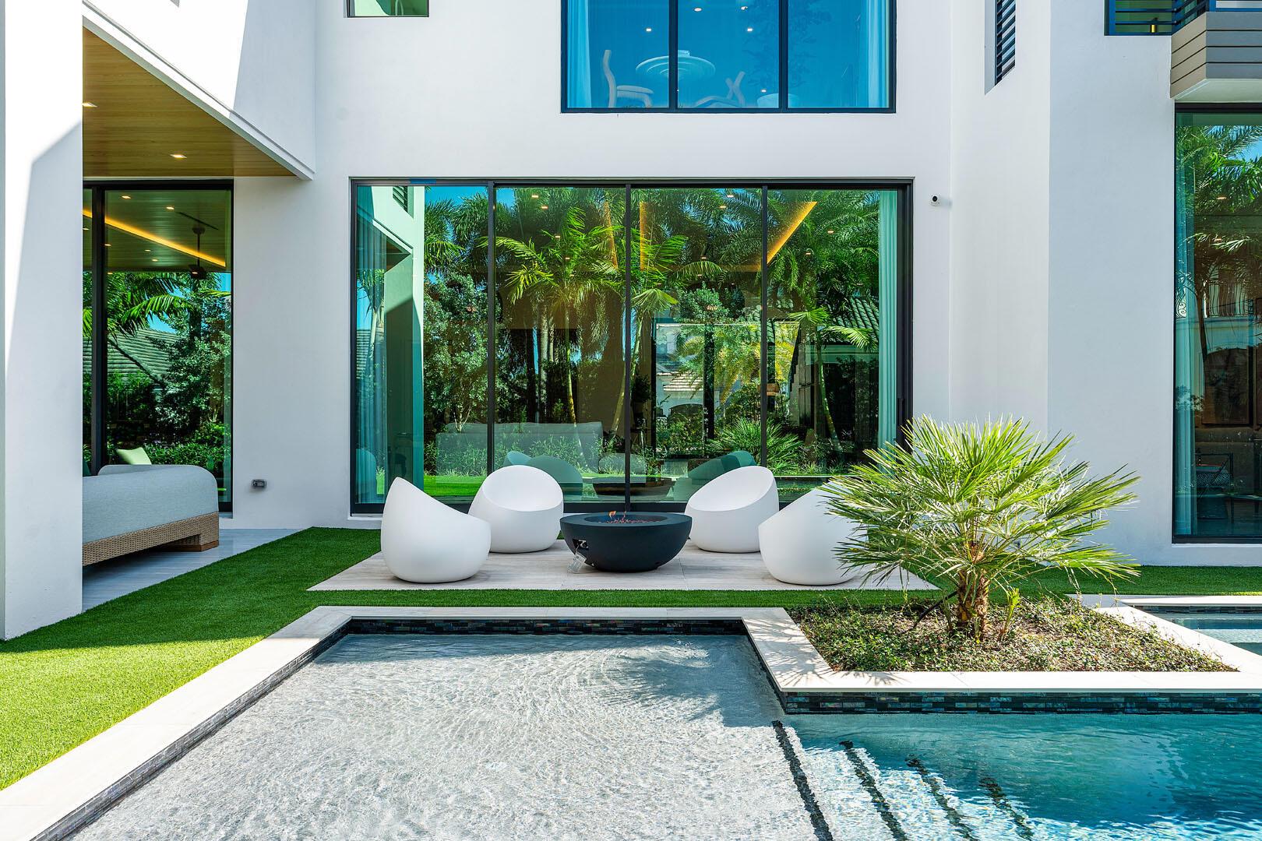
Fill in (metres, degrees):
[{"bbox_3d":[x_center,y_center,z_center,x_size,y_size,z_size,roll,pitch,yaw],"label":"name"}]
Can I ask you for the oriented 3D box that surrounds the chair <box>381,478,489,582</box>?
[{"bbox_3d":[-1.458,0.782,7.104,0.820,0.790,0.830,0,0,-18],"label":"chair"}]

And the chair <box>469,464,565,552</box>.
[{"bbox_3d":[-1.016,0.777,8.631,0.830,0.790,0.820,0,0,-26],"label":"chair"}]

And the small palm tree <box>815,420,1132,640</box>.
[{"bbox_3d":[1.902,0.585,5.150,1.680,1.200,1.500,0,0,1],"label":"small palm tree"}]

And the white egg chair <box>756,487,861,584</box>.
[{"bbox_3d":[1.353,0.782,7.026,0.820,0.790,0.830,0,0,30],"label":"white egg chair"}]

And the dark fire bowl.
[{"bbox_3d":[-0.035,0.982,7.563,1.060,0.390,1.060,0,0,0],"label":"dark fire bowl"}]

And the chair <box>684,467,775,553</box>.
[{"bbox_3d":[0.936,0.777,8.538,0.830,0.790,0.820,0,0,42],"label":"chair"}]

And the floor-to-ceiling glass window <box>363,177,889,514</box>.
[{"bbox_3d":[-0.011,-0.805,10.300,6.070,3.630,0.140,0,0,1],"label":"floor-to-ceiling glass window"}]

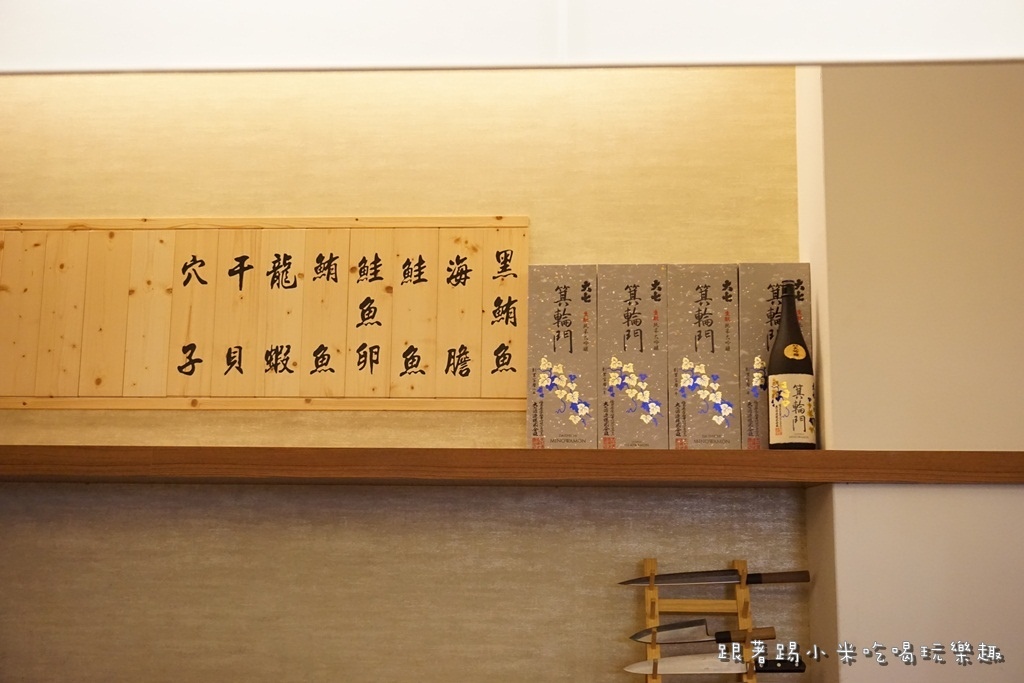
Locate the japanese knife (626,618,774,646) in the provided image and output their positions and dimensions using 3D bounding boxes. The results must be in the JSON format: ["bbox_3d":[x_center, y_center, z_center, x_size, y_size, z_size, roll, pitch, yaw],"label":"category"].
[{"bbox_3d":[0.446,0.676,2.650,0.340,0.054,0.023,-3,-29,0],"label":"japanese knife"}]

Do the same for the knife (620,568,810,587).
[{"bbox_3d":[0.483,0.564,2.715,0.453,0.035,0.022,-2,-29,1],"label":"knife"}]

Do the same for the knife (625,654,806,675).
[{"bbox_3d":[0.466,0.740,2.610,0.415,0.048,0.020,0,-29,2],"label":"knife"}]

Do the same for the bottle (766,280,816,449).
[{"bbox_3d":[0.643,0.054,2.630,0.105,0.397,0.105,1,-9,0],"label":"bottle"}]

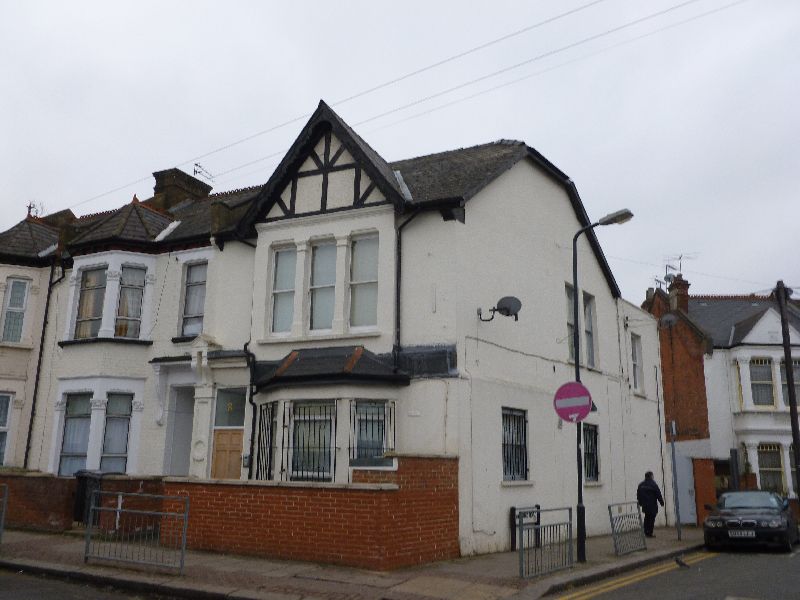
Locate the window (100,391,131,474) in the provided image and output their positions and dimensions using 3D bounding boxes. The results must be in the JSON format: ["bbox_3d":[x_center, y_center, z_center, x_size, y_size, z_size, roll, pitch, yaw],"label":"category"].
[{"bbox_3d":[-6.553,3.114,15.004,0.558,1.889,0.180,5,-14,-16],"label":"window"}]

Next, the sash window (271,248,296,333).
[{"bbox_3d":[-2.540,-0.230,14.149,0.660,1.910,0.200,-5,-15,23],"label":"sash window"}]

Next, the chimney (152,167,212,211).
[{"bbox_3d":[-6.287,-2.837,18.608,0.789,1.250,1.577,-5,-15,23],"label":"chimney"}]

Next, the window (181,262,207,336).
[{"bbox_3d":[-4.847,-0.031,15.260,0.720,1.760,0.200,-5,-15,23],"label":"window"}]

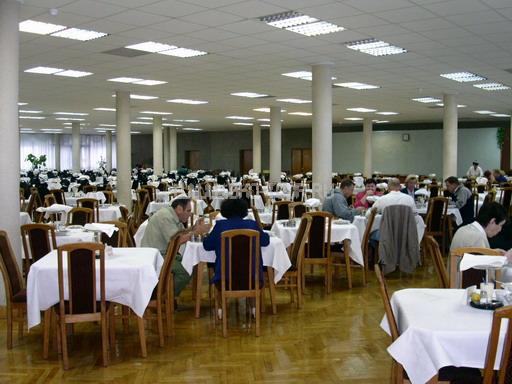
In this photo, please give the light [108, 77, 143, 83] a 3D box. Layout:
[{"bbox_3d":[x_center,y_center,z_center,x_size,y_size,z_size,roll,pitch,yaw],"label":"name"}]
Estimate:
[{"bbox_3d":[-2.952,-2.566,12.812,0.660,0.080,0.660,3,4,40],"label":"light"}]

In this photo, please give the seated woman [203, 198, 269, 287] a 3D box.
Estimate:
[{"bbox_3d":[-0.193,0.674,5.383,0.600,1.220,0.700,0,3,-7],"label":"seated woman"}]

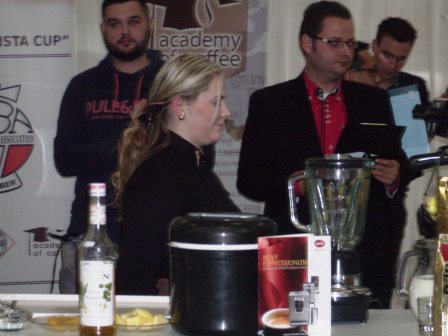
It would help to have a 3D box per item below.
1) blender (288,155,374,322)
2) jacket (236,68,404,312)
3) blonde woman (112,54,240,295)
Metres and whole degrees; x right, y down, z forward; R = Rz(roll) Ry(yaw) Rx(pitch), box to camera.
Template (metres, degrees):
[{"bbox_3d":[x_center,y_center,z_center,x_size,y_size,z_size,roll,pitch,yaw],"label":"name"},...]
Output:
[{"bbox_3d":[0.246,0.156,3.380,0.200,0.375,0.190,0,1,14],"label":"blender"},{"bbox_3d":[0.310,0.075,4.600,0.540,0.750,0.320,0,1,-13],"label":"jacket"},{"bbox_3d":[-0.100,0.455,3.750,0.400,1.490,0.450,0,1,20],"label":"blonde woman"}]

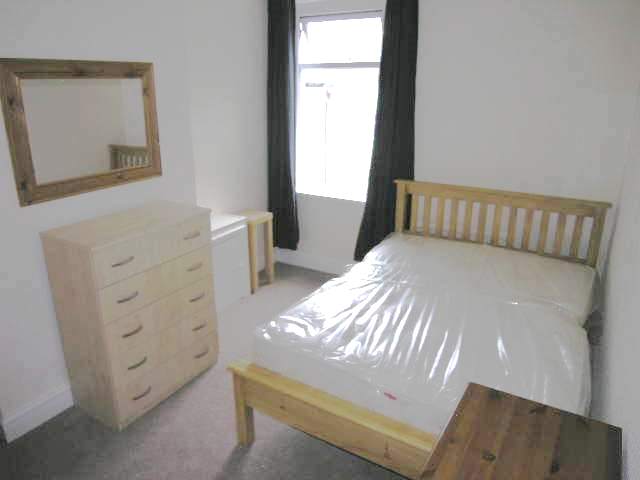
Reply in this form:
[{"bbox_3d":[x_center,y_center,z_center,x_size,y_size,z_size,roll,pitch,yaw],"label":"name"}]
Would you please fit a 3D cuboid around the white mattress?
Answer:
[{"bbox_3d":[0.722,0.409,2.484,1.370,0.200,1.880,11,21,28],"label":"white mattress"}]

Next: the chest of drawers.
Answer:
[{"bbox_3d":[-0.980,0.361,2.442,0.411,0.953,0.716,11,21,28],"label":"chest of drawers"}]

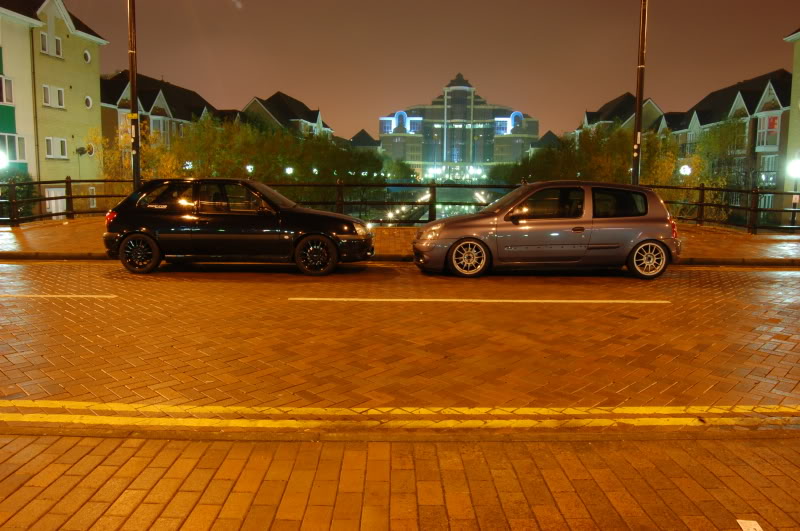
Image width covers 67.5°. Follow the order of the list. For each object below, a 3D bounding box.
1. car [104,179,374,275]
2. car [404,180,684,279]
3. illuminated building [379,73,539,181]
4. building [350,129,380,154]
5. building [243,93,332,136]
[{"bbox_3d":[-2.296,-0.621,8.966,3.820,1.320,1.635,1,8,0],"label":"car"},{"bbox_3d":[2.137,-0.594,8.965,3.800,1.370,1.640,1,8,0],"label":"car"},{"bbox_3d":[24.673,-56.162,247.287,63.000,45.100,38.000,1,8,5],"label":"illuminated building"},{"bbox_3d":[-8.796,-25.787,145.331,10.000,13.800,20.000,1,8,5],"label":"building"},{"bbox_3d":[-16.999,-17.003,84.466,10.500,13.900,22.000,1,8,5],"label":"building"}]

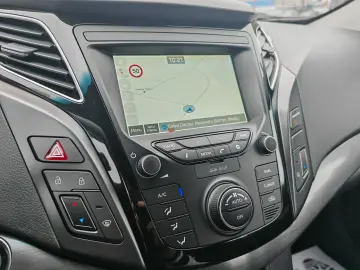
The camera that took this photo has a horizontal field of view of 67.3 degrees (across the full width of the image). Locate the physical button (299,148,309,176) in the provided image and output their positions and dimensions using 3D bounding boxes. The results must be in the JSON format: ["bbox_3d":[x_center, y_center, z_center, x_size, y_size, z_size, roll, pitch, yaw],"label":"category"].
[{"bbox_3d":[0.156,0.036,0.342,0.015,0.035,0.006,17,-25,-37],"label":"physical button"}]

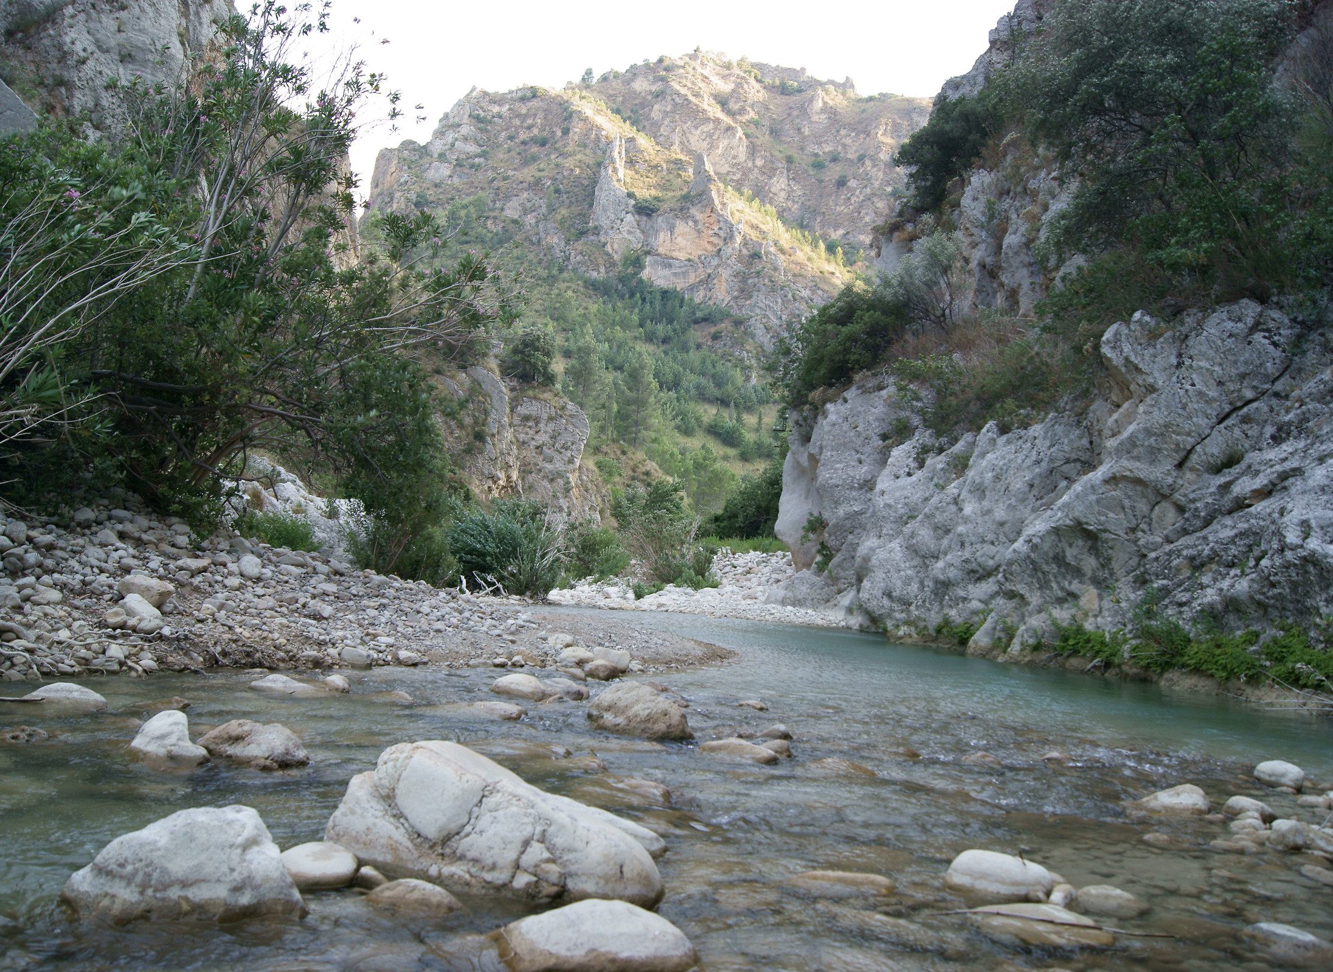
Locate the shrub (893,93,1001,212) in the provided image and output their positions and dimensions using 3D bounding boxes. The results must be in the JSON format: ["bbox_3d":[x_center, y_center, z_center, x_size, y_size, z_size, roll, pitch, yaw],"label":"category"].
[{"bbox_3d":[6.896,-8.229,27.000,2.540,2.840,2.410,0,-2,0],"label":"shrub"}]

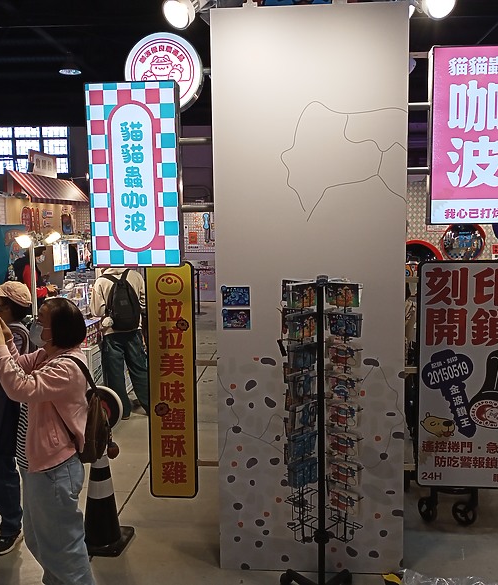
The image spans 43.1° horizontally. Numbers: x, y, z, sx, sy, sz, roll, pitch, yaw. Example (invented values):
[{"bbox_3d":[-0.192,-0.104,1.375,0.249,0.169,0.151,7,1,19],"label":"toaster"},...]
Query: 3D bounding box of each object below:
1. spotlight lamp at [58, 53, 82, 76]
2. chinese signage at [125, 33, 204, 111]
[{"bbox_3d":[-3.300,-4.192,11.600,0.410,0.360,0.410,-1,6,0],"label":"spotlight lamp"},{"bbox_3d":[-0.453,-1.185,3.406,0.409,0.409,0.110,0,6,4],"label":"chinese signage"}]

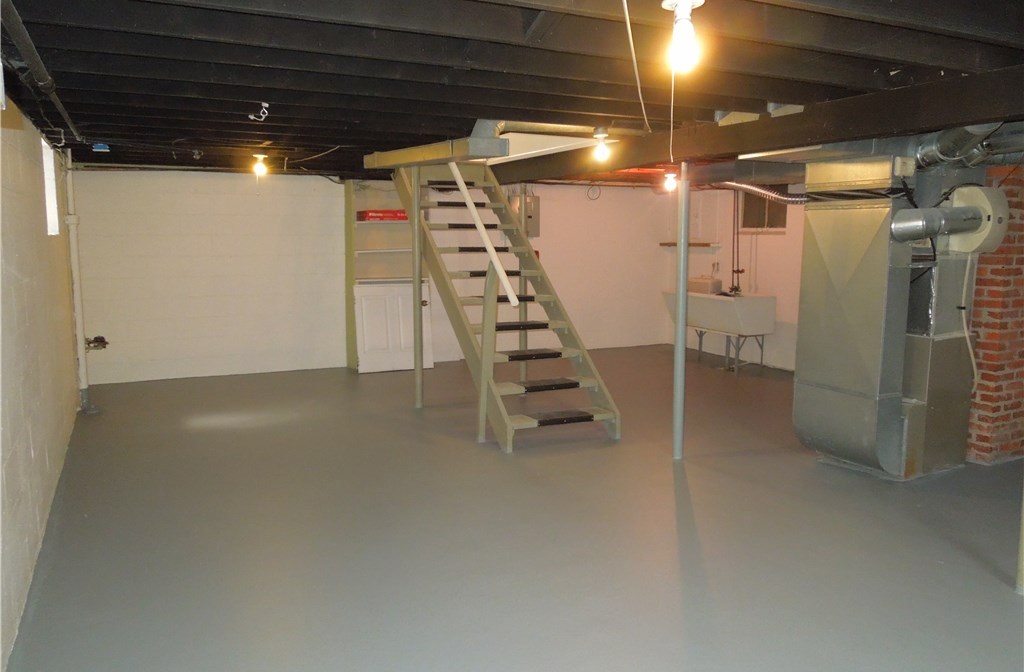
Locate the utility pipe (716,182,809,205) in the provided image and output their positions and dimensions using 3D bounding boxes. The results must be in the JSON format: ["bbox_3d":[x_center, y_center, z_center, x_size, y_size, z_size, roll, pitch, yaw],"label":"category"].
[{"bbox_3d":[1.792,-1.032,5.332,0.075,0.200,0.890,-4,9,-26],"label":"utility pipe"}]

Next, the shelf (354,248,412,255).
[{"bbox_3d":[-1.305,-0.921,8.012,0.800,0.030,0.260,-4,9,-26],"label":"shelf"}]

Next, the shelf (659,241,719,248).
[{"bbox_3d":[2.195,-1.123,9.161,0.160,0.045,0.960,-4,9,-26],"label":"shelf"}]

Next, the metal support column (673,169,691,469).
[{"bbox_3d":[1.077,-0.134,4.714,0.067,1.890,0.067,-4,9,-26],"label":"metal support column"}]

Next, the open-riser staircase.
[{"bbox_3d":[-0.182,-0.415,6.087,0.930,2.060,2.520,-4,9,-26],"label":"open-riser staircase"}]

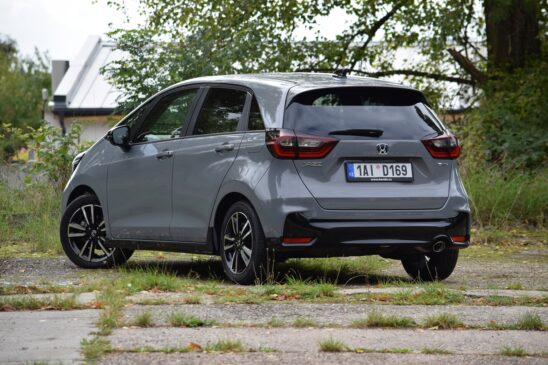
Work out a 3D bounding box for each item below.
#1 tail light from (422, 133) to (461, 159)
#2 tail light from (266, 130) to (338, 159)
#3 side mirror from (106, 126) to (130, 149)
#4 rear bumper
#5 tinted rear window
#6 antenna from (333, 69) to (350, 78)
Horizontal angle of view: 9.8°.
[{"bbox_3d":[1.156,-0.269,22.461,0.440,0.200,0.300,0,1,-27],"label":"tail light"},{"bbox_3d":[0.194,-0.263,21.968,0.440,0.200,0.300,0,1,-27],"label":"tail light"},{"bbox_3d":[-1.161,-0.336,23.857,0.200,0.190,0.120,0,1,-27],"label":"side mirror"},{"bbox_3d":[0.705,0.345,22.164,1.640,0.330,0.350,0,1,-27],"label":"rear bumper"},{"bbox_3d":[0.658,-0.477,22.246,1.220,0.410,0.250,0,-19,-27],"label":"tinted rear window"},{"bbox_3d":[0.472,-0.764,22.606,0.065,0.070,0.180,0,1,-27],"label":"antenna"}]

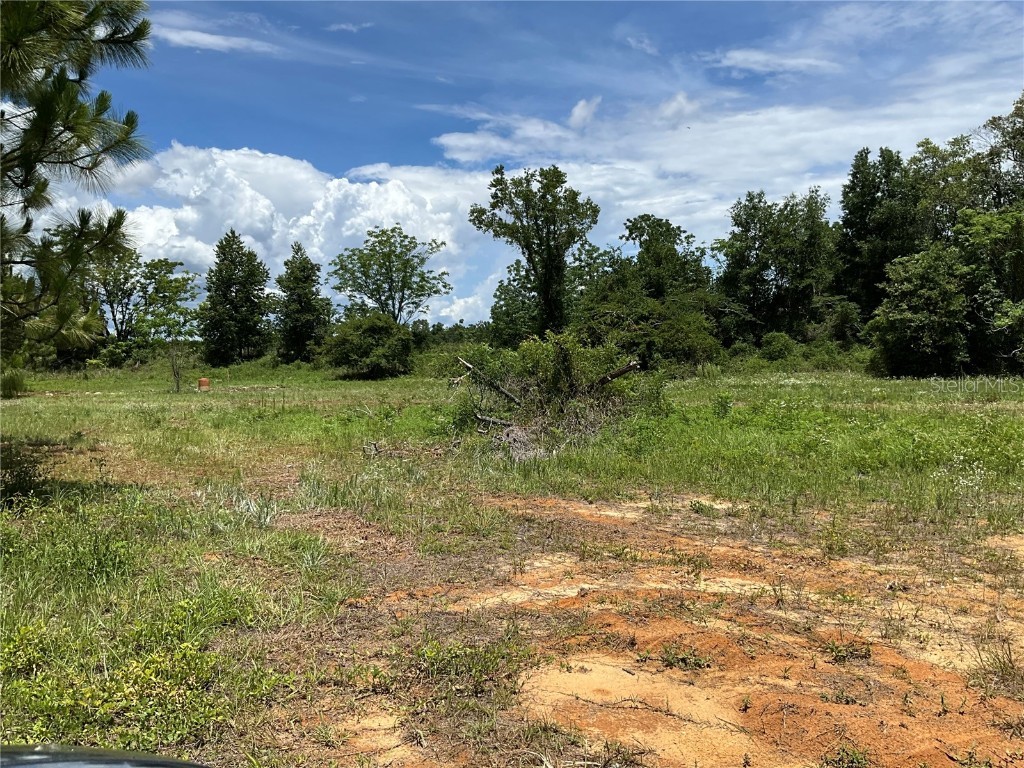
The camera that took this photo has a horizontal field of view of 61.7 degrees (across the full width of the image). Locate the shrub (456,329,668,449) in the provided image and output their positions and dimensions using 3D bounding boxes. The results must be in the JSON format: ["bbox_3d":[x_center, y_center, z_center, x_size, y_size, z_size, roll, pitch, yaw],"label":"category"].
[{"bbox_3d":[0.830,0.100,15.200,3.700,2.000,2.800,0,2,0],"label":"shrub"}]

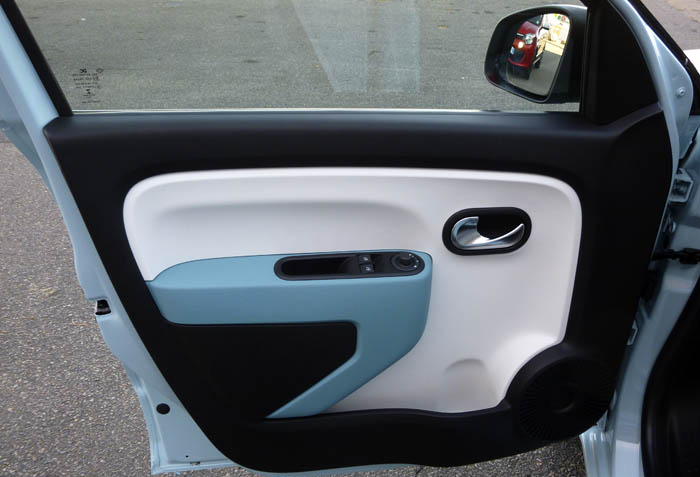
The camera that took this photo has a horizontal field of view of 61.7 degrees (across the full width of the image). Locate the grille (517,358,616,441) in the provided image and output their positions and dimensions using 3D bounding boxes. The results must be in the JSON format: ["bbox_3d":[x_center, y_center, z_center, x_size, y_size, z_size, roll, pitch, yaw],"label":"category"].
[{"bbox_3d":[0.385,0.286,1.043,0.178,0.178,0.030,-2,23,-4],"label":"grille"}]

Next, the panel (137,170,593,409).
[{"bbox_3d":[0.012,0.092,0.968,0.730,0.425,0.100,-2,24,-4],"label":"panel"}]

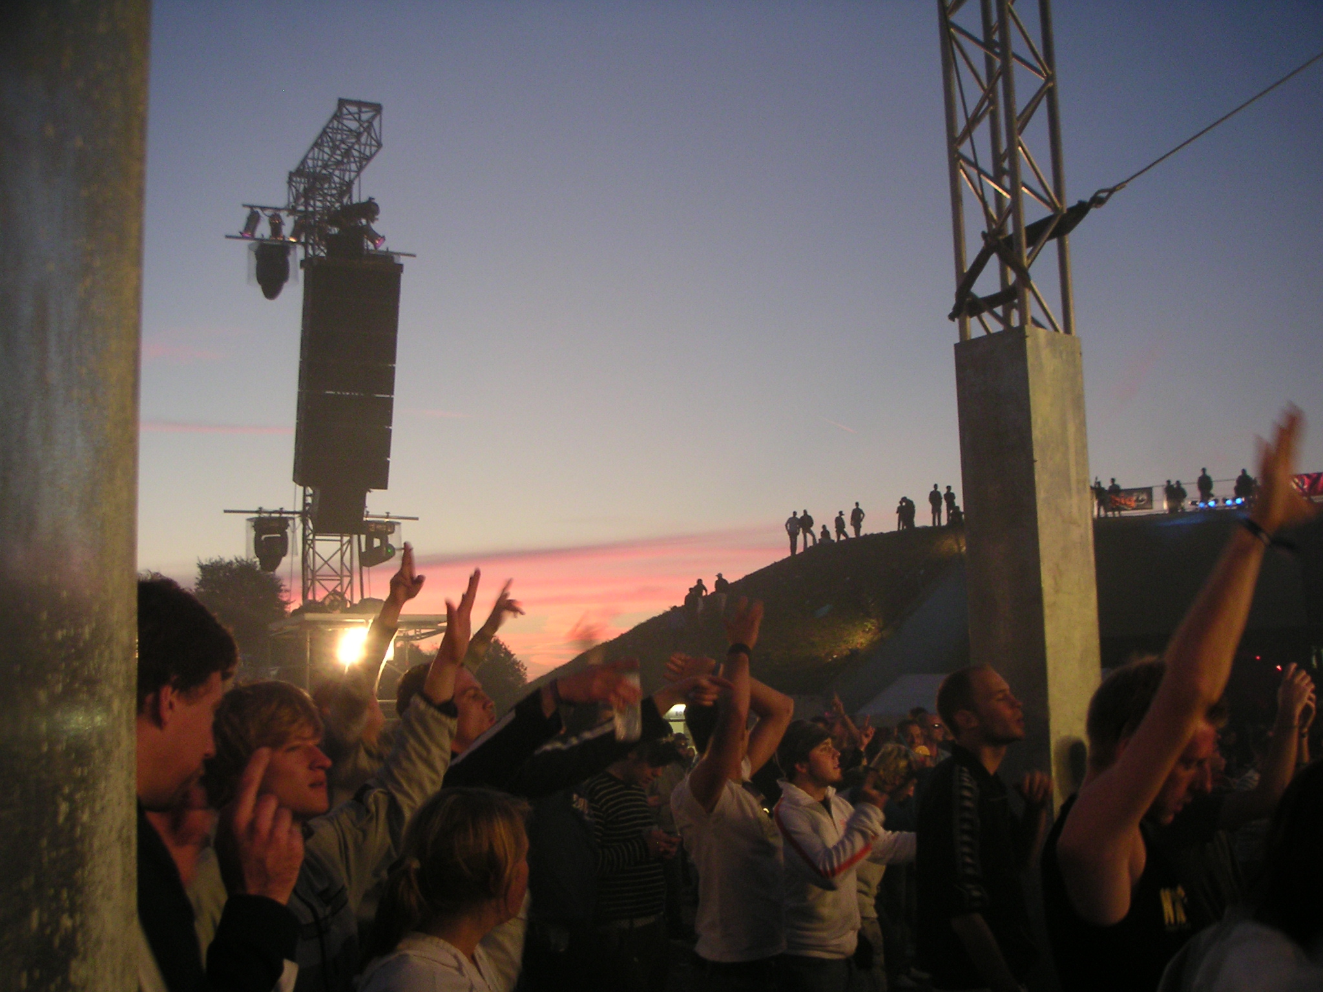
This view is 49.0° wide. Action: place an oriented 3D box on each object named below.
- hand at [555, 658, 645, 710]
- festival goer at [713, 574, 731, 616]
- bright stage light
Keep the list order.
[{"bbox_3d":[-0.145,0.442,3.400,0.195,0.110,0.100,0,-8,-9],"label":"hand"},{"bbox_3d":[2.477,4.099,60.000,0.360,1.750,0.520,4,-9,-30],"label":"festival goer"},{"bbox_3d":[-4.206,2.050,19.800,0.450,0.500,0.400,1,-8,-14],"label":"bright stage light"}]

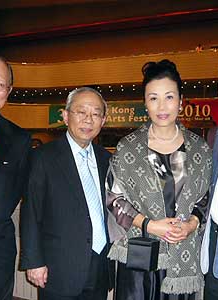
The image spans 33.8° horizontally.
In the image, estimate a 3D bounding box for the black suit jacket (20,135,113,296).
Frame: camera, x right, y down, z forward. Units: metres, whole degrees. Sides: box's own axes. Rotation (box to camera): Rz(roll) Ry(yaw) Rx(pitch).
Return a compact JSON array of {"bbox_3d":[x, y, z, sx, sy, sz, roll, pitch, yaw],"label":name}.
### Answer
[{"bbox_3d":[-0.177,0.281,1.610,0.480,0.720,0.280,-1,2,-25],"label":"black suit jacket"}]

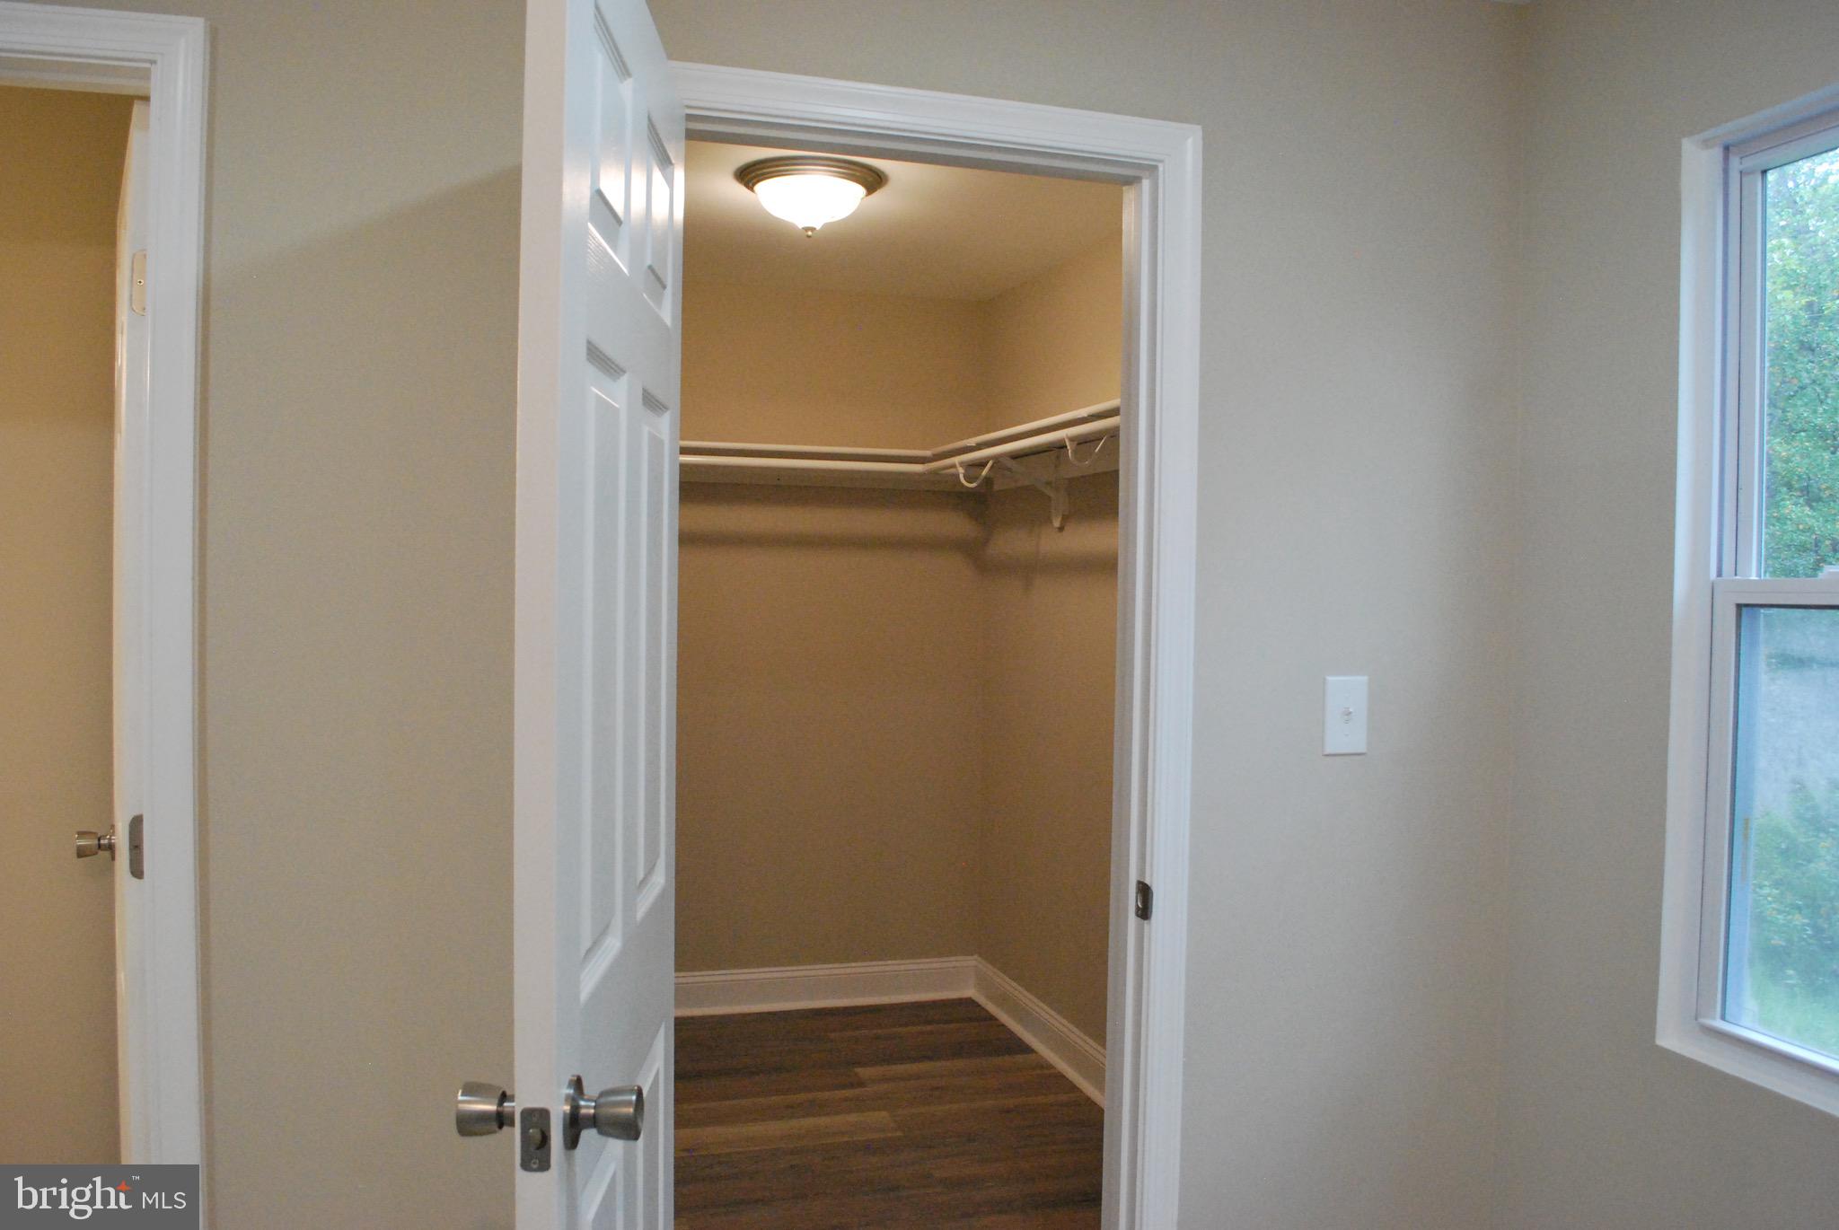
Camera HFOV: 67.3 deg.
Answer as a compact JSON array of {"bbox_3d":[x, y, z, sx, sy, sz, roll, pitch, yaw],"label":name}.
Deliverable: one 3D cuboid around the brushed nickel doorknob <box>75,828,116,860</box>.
[{"bbox_3d":[-1.426,0.396,2.389,0.061,0.062,0.062,0,2,-32],"label":"brushed nickel doorknob"}]

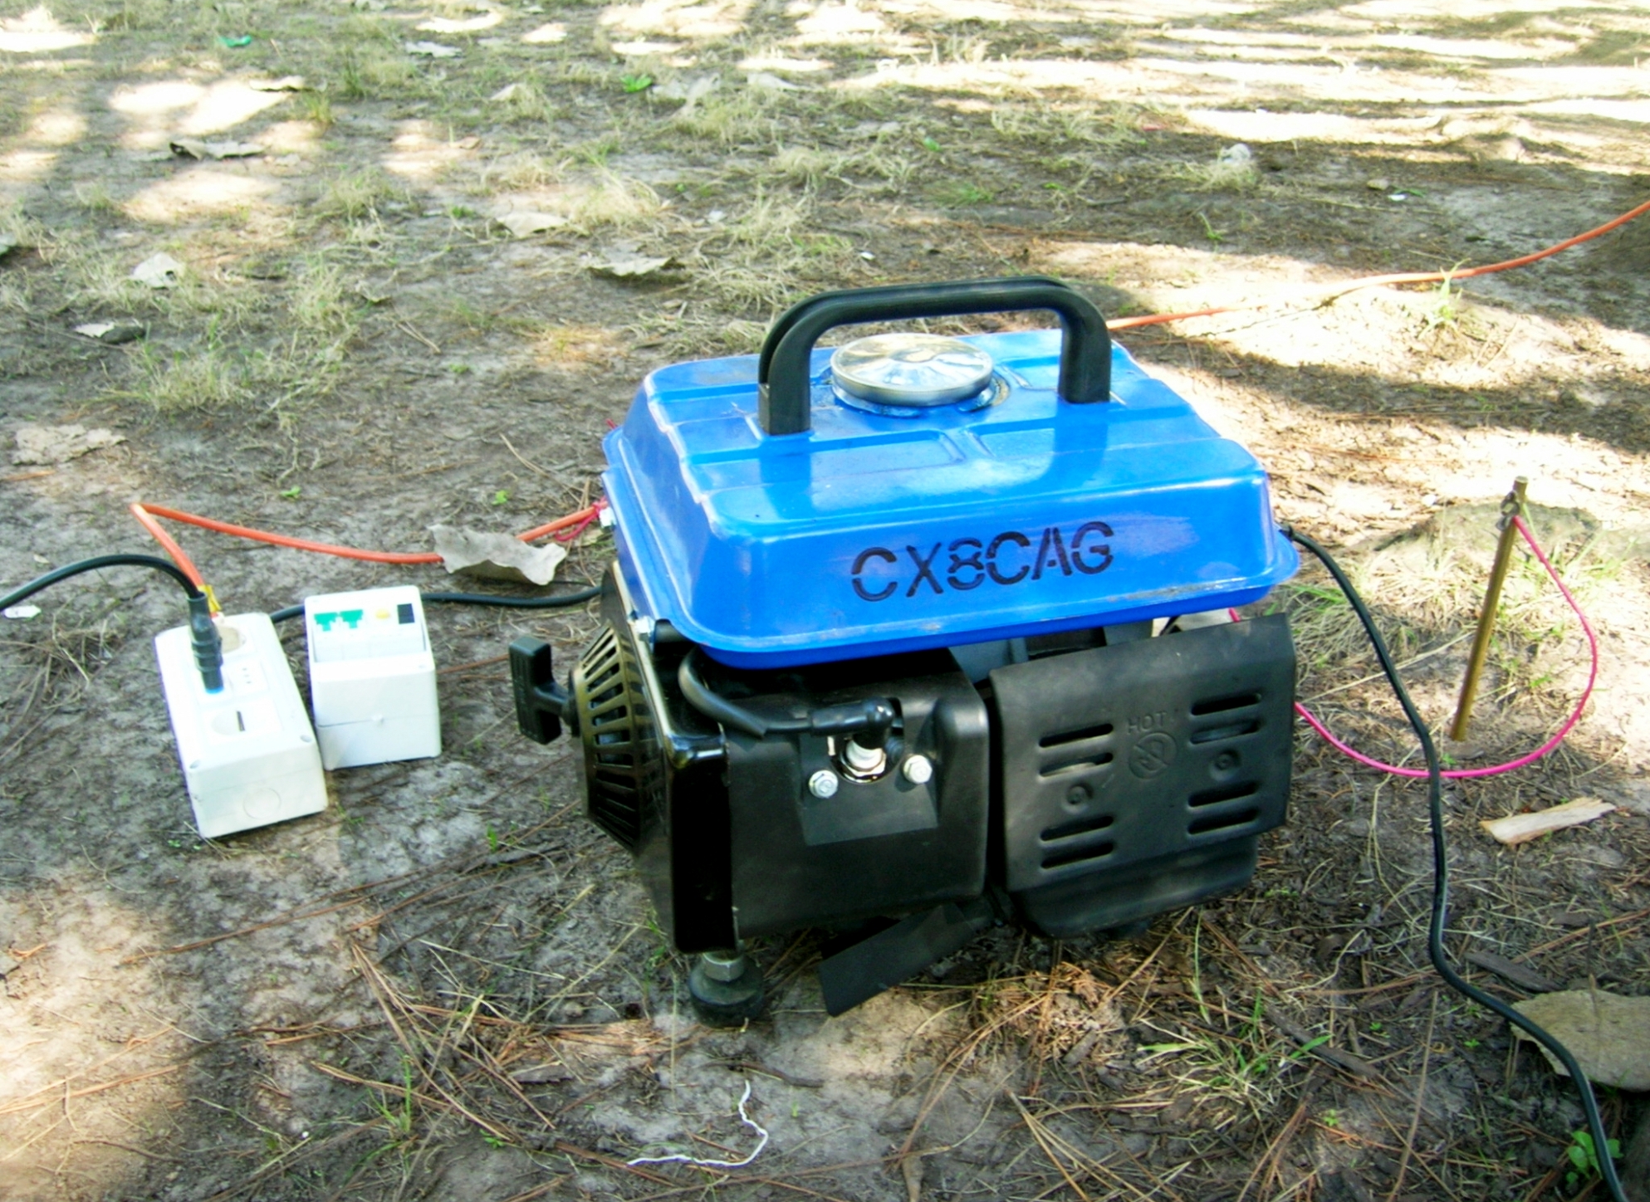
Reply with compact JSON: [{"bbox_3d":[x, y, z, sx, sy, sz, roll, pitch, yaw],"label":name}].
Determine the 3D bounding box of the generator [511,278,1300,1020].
[{"bbox_3d":[0.028,-0.011,0.987,0.404,0.332,0.327,-7,30,-13],"label":"generator"}]

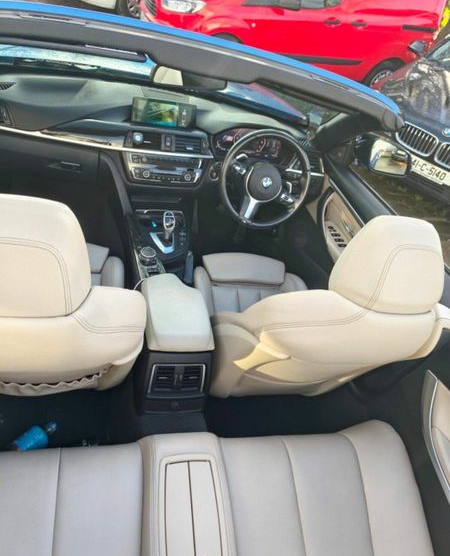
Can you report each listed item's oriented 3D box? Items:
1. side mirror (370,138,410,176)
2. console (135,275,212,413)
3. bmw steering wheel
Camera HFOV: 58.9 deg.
[{"bbox_3d":[0.708,-0.526,1.720,0.190,0.135,0.110,8,33,-8],"label":"side mirror"},{"bbox_3d":[-0.173,0.199,1.292,0.200,0.290,0.340,3,34,-17],"label":"console"},{"bbox_3d":[0.163,-0.398,1.603,0.372,0.372,0.100,13,8,-18],"label":"bmw steering wheel"}]

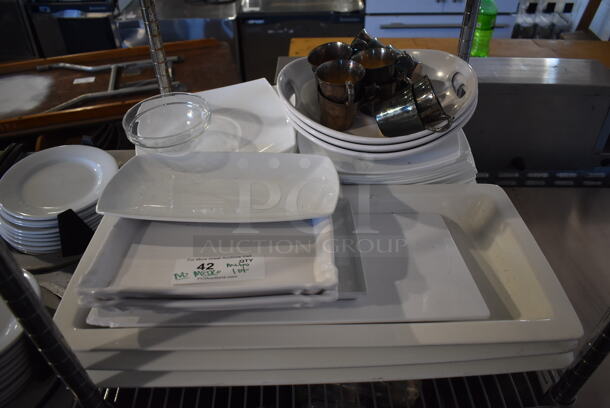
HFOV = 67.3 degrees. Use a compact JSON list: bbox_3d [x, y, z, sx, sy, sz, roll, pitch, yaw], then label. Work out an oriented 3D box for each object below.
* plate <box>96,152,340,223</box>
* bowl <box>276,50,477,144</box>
[{"bbox_3d":[-0.115,-0.021,0.655,0.332,0.036,0.167,1,38,2],"label":"plate"},{"bbox_3d":[0.119,-0.161,0.784,0.328,0.085,0.315,-8,42,-9],"label":"bowl"}]

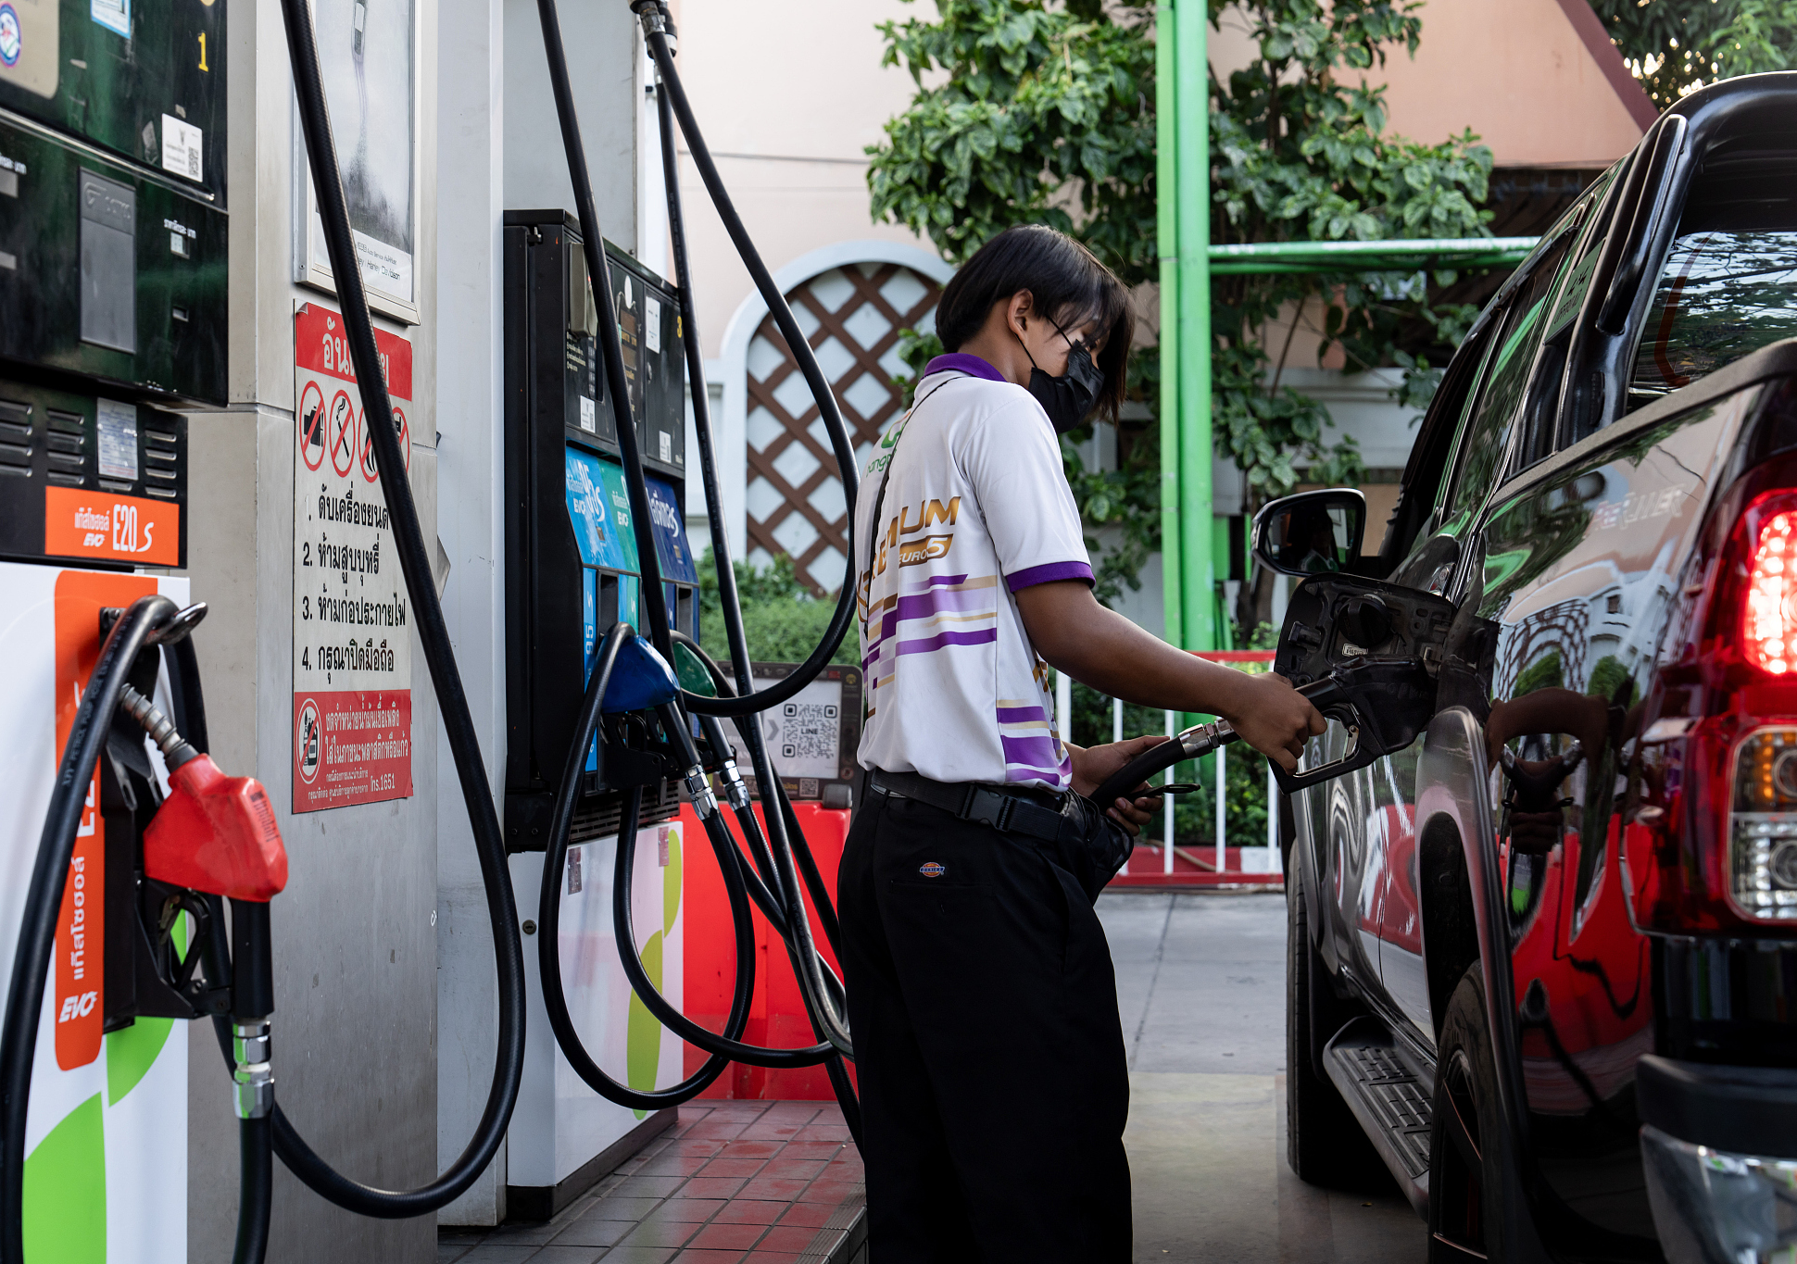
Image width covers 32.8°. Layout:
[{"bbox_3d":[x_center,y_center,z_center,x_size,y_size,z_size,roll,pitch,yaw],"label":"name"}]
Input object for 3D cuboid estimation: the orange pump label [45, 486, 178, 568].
[{"bbox_3d":[-0.759,-0.101,2.966,0.010,0.064,0.334,0,0,8],"label":"orange pump label"}]

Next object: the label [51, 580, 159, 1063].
[{"bbox_3d":[-0.761,0.176,2.945,0.010,0.464,0.253,0,0,8],"label":"label"}]

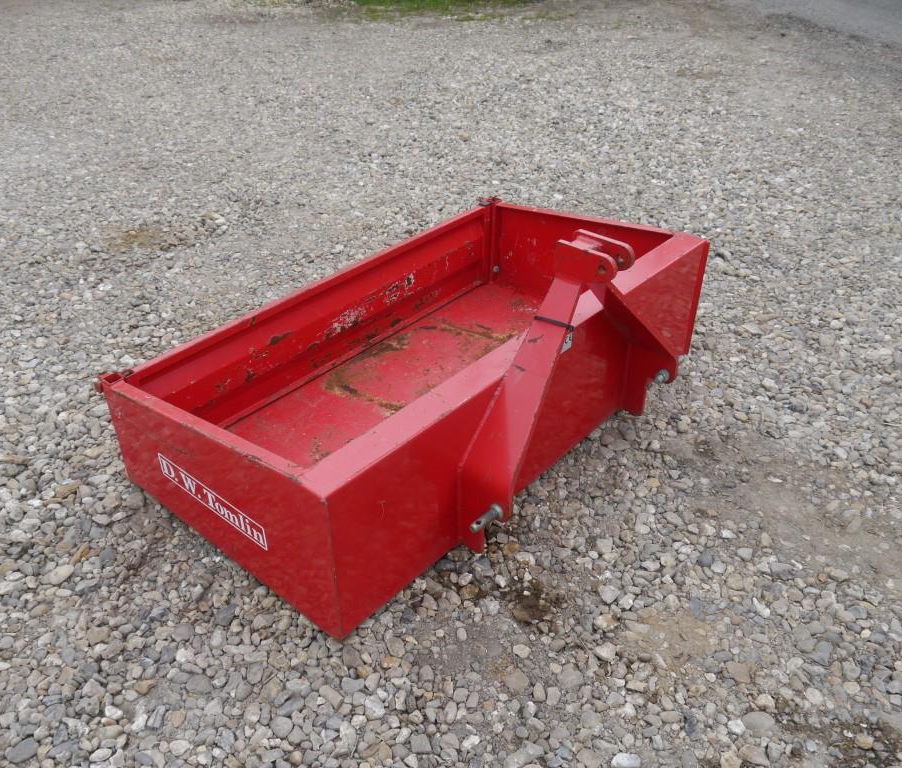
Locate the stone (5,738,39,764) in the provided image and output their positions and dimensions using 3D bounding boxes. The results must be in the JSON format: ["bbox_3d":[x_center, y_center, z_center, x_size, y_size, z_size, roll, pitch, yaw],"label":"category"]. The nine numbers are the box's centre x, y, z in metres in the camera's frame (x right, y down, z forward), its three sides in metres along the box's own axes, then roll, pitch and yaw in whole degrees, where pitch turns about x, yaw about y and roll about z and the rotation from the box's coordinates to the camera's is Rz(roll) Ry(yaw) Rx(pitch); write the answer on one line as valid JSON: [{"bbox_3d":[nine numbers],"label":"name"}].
[{"bbox_3d":[-0.792,0.682,1.534,0.058,0.030,0.042,-13,36,-20],"label":"stone"}]

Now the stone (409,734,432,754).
[{"bbox_3d":[-0.057,0.662,1.522,0.031,0.024,0.039,-11,35,-16],"label":"stone"}]

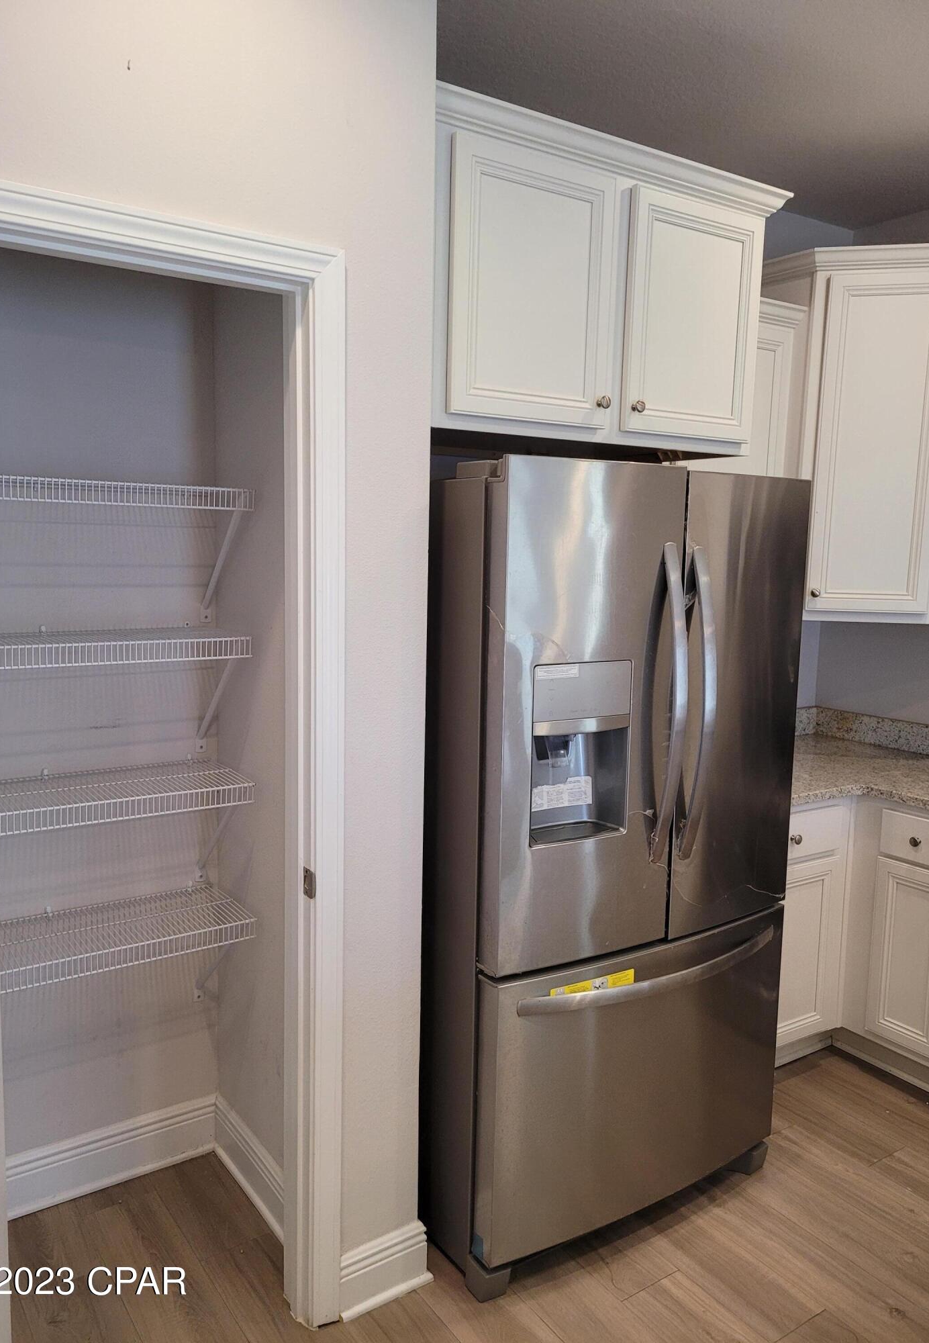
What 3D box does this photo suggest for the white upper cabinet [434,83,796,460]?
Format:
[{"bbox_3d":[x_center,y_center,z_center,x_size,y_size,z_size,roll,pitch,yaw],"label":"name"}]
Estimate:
[{"bbox_3d":[0.200,-0.897,2.584,1.061,0.659,0.655,-4,9,-34],"label":"white upper cabinet"}]

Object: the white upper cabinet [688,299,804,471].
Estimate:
[{"bbox_3d":[0.729,-0.642,3.163,0.534,0.968,0.347,-4,9,-34],"label":"white upper cabinet"}]

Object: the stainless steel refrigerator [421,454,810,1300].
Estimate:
[{"bbox_3d":[0.237,0.404,2.604,0.906,1.782,0.888,-4,9,-34],"label":"stainless steel refrigerator"}]

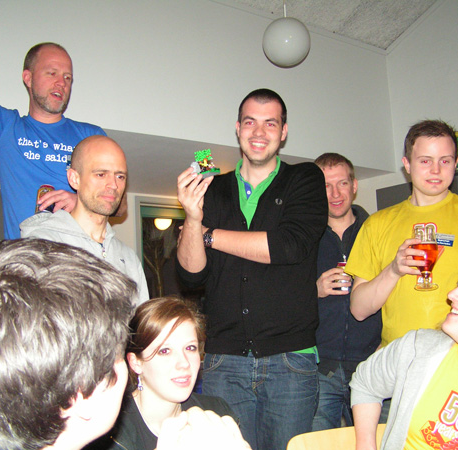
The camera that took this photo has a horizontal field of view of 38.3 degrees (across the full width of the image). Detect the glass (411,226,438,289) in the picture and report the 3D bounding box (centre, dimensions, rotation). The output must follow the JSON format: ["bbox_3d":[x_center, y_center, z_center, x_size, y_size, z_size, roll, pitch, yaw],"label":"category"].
[{"bbox_3d":[0.552,0.091,1.850,0.075,0.175,0.075,-3,-16,18],"label":"glass"}]

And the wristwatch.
[{"bbox_3d":[-0.056,0.041,1.980,0.043,0.062,0.053,10,0,25],"label":"wristwatch"}]

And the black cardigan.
[{"bbox_3d":[0.072,0.113,2.100,0.480,0.630,0.350,-5,-7,17],"label":"black cardigan"}]

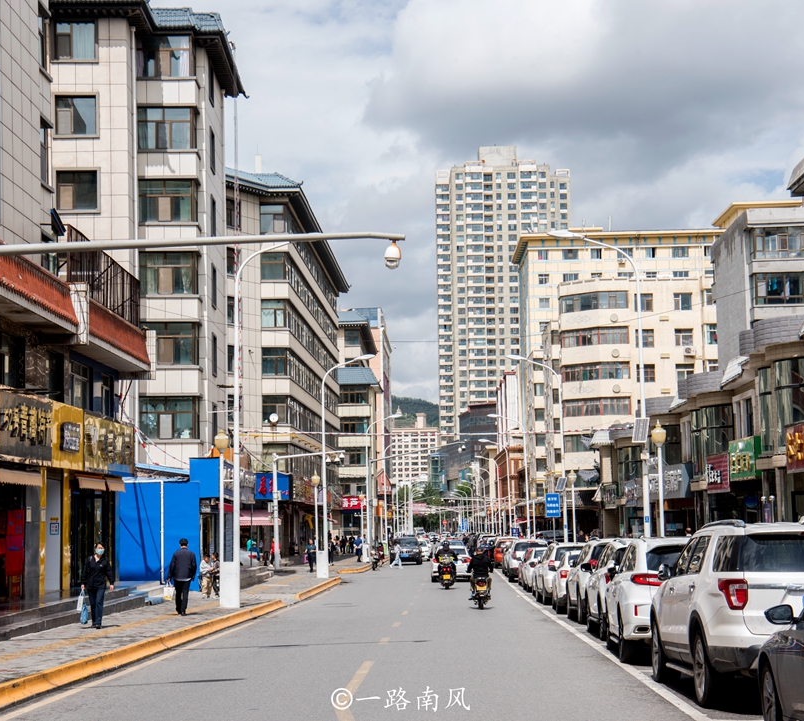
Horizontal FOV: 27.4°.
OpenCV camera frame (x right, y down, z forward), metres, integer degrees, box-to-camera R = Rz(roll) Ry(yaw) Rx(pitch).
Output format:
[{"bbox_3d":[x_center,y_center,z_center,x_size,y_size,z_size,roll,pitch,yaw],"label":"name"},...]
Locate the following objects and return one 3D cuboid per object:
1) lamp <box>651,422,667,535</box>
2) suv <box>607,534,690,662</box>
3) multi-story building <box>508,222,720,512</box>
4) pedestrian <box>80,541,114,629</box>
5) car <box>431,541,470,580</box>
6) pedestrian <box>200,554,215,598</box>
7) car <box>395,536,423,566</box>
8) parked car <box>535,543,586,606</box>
[{"bbox_3d":[6.466,3.785,41.255,0.400,4.531,0.400,-1,-6,0],"label":"lamp"},{"bbox_3d":[4.077,3.484,24.268,1.950,1.690,4.830,-1,-6,2],"label":"suv"},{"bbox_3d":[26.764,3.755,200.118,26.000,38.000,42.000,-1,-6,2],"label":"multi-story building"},{"bbox_3d":[-5.609,4.153,30.490,0.600,1.591,0.380,-1,-6,-1],"label":"pedestrian"},{"bbox_3d":[2.134,8.680,70.372,1.800,1.470,4.600,-1,-6,2],"label":"car"},{"bbox_3d":[-5.856,6.485,49.575,0.380,1.326,0.400,-6,-8,38],"label":"pedestrian"},{"bbox_3d":[0.330,11.976,104.085,1.950,1.760,4.800,-1,-6,2],"label":"car"},{"bbox_3d":[4.642,5.707,44.674,1.830,1.680,4.500,-1,-6,2],"label":"parked car"}]

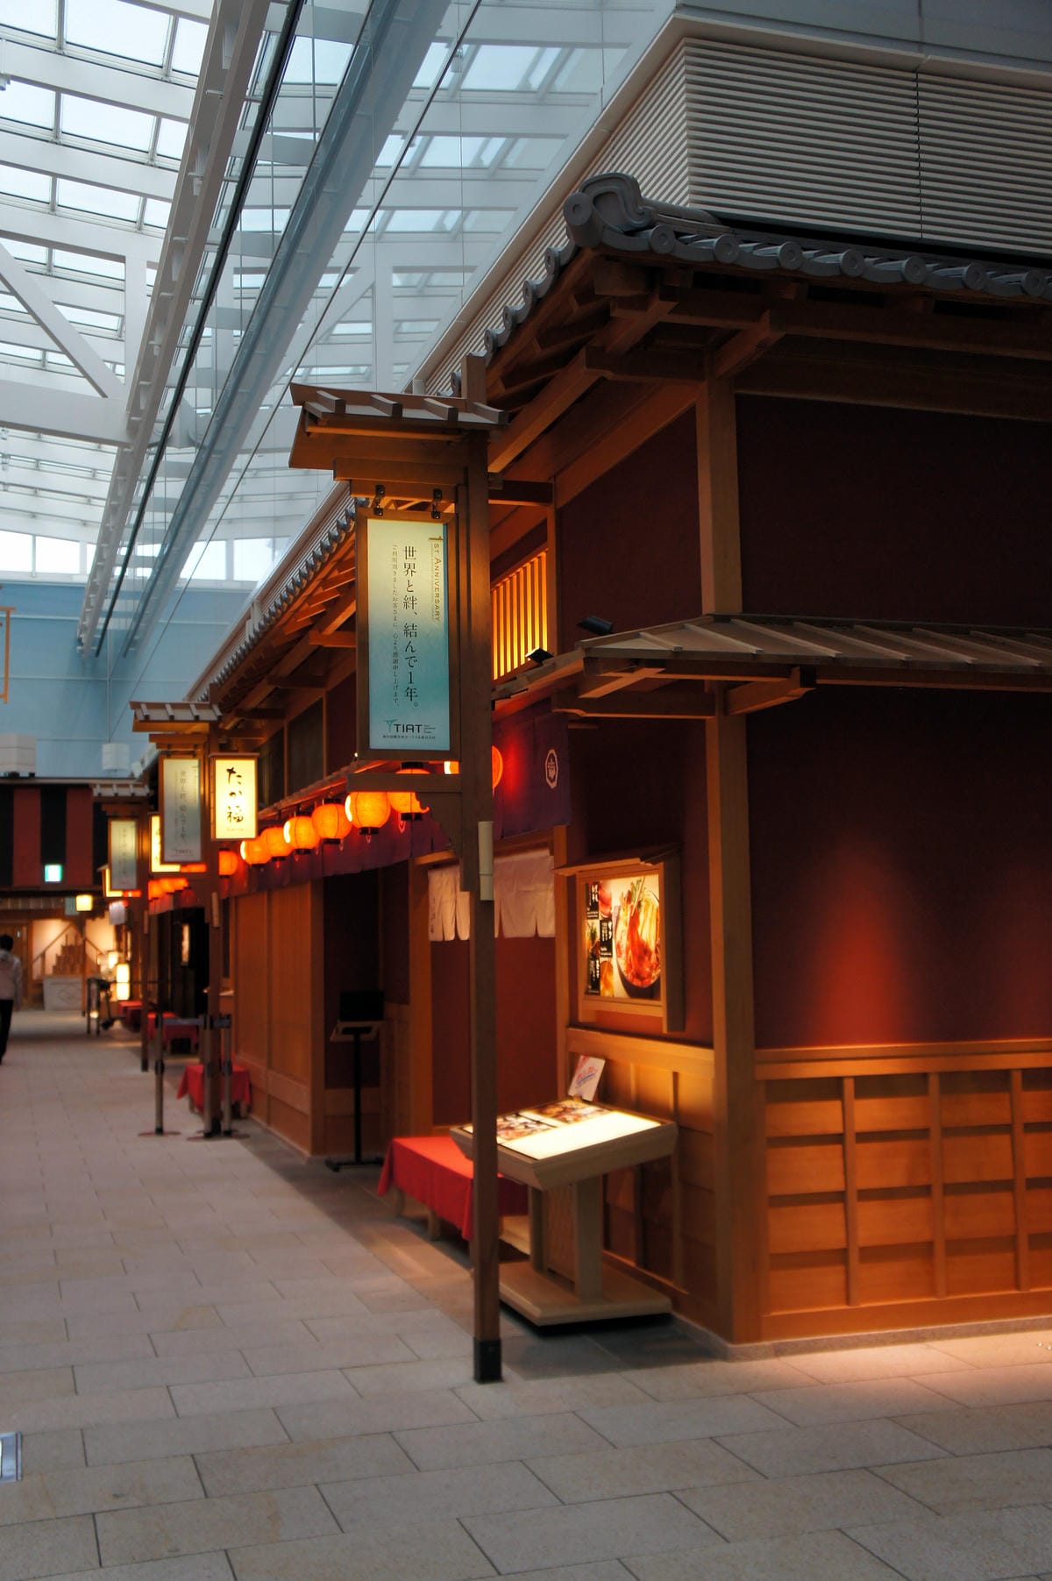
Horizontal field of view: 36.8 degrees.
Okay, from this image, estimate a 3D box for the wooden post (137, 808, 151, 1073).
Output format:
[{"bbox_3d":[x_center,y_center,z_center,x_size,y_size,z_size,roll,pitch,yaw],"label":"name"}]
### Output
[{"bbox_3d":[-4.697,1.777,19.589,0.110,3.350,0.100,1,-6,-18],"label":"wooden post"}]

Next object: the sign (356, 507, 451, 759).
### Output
[{"bbox_3d":[-0.437,-0.569,5.890,0.380,0.930,0.060,1,-5,-18],"label":"sign"}]

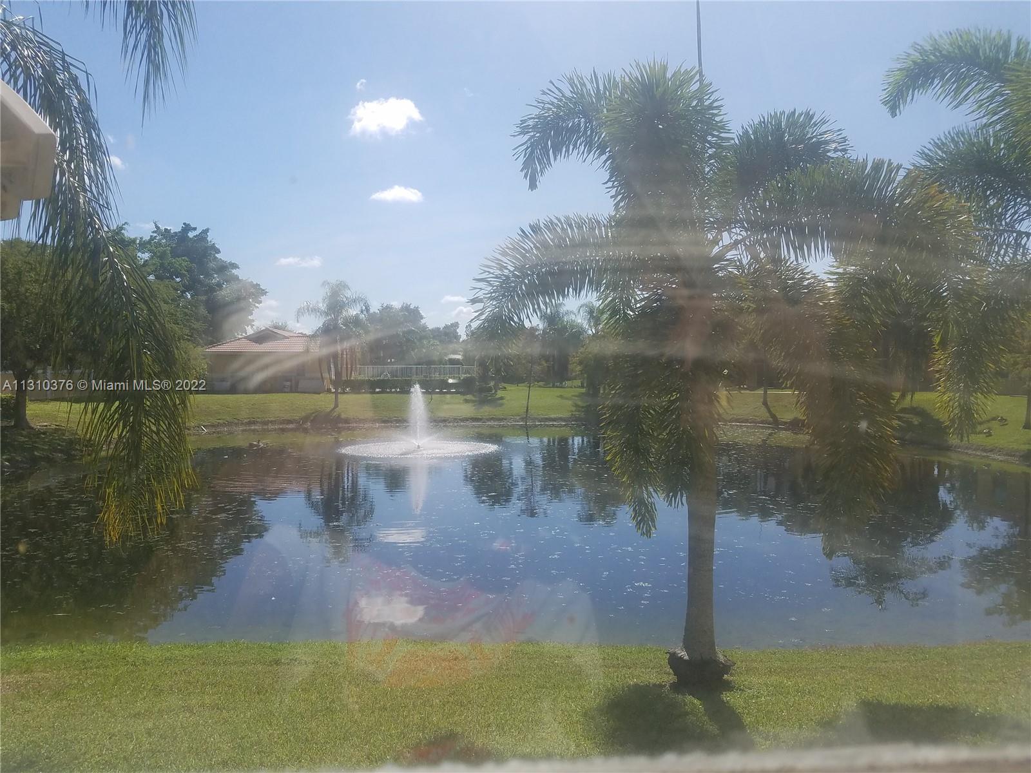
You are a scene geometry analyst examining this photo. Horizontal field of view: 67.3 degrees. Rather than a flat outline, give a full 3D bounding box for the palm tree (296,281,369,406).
[{"bbox_3d":[-10.437,-2.467,44.897,4.250,7.370,4.250,0,2,0],"label":"palm tree"}]

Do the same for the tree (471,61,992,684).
[{"bbox_3d":[1.849,-0.090,6.801,4.500,5.440,4.300,0,2,0],"label":"tree"}]

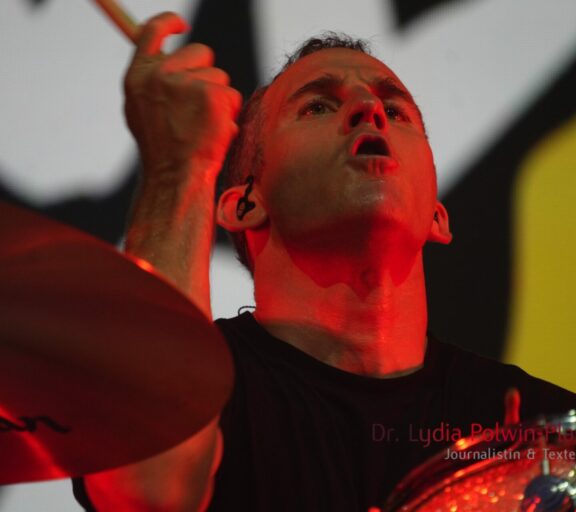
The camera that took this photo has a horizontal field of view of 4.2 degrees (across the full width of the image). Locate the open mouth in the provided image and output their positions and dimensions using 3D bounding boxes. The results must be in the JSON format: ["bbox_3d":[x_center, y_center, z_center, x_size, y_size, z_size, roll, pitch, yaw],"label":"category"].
[{"bbox_3d":[0.063,-0.083,5.880,0.030,0.018,0.011,3,-46,-10],"label":"open mouth"}]

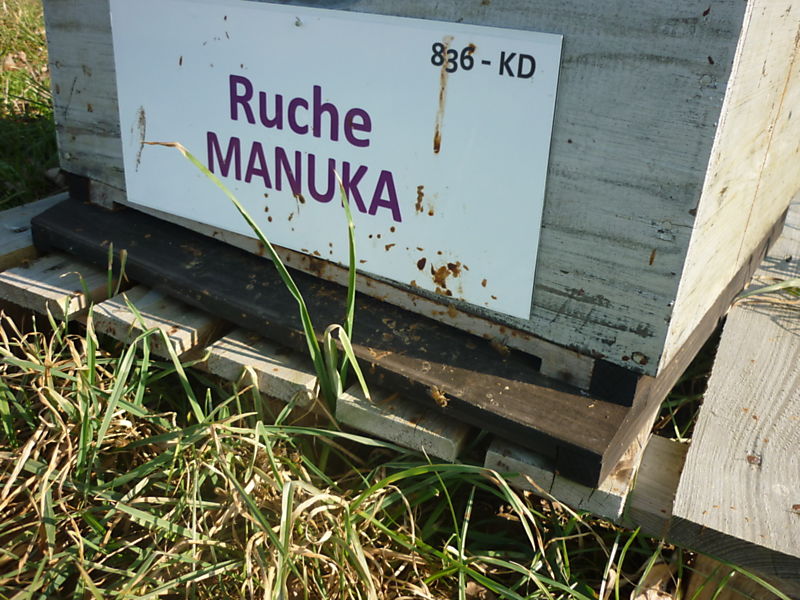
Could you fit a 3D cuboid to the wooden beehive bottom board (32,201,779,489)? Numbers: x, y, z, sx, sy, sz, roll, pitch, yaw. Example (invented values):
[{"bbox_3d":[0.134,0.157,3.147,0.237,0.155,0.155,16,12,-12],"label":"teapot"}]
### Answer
[{"bbox_3d":[0.056,-0.079,0.685,0.467,0.052,0.533,19,28,29],"label":"wooden beehive bottom board"}]

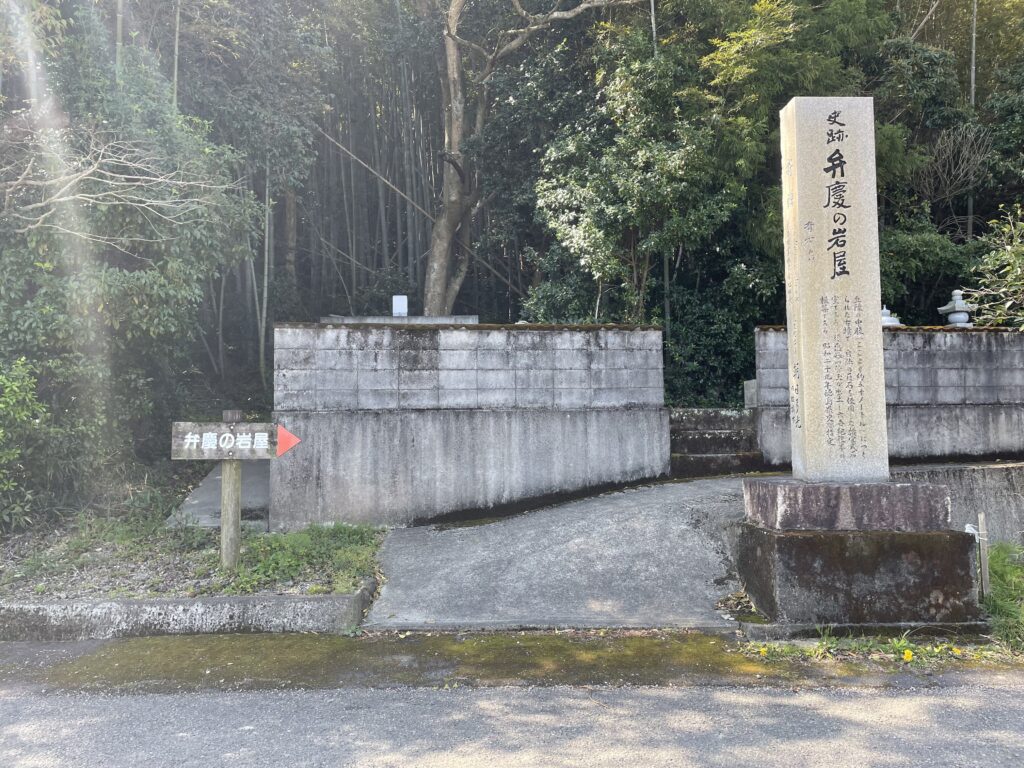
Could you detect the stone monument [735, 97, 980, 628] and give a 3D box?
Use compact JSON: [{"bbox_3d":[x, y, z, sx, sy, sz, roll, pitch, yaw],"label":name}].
[{"bbox_3d":[2.680,-0.267,6.312,1.490,4.140,1.020,-1,-3,0],"label":"stone monument"}]

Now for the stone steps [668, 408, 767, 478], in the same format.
[{"bbox_3d":[2.156,0.633,8.638,1.060,0.750,0.800,0,-3,-9],"label":"stone steps"}]

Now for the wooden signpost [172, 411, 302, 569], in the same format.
[{"bbox_3d":[-2.331,0.893,6.540,1.090,1.335,0.180,0,-3,-2],"label":"wooden signpost"}]

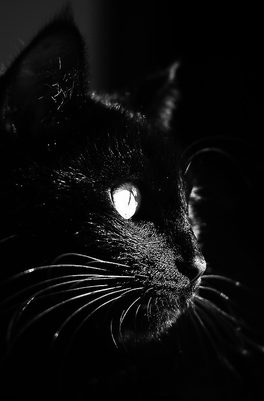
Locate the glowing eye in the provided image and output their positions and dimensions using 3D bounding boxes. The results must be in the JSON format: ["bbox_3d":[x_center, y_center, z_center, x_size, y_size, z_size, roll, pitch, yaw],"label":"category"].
[{"bbox_3d":[-0.003,0.000,0.552,0.015,0.015,0.008,6,0,-43],"label":"glowing eye"}]

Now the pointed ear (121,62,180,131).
[{"bbox_3d":[0.009,-0.050,0.615,0.022,0.044,0.036,19,-6,21],"label":"pointed ear"}]

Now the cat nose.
[{"bbox_3d":[0.026,0.030,0.548,0.010,0.012,0.014,6,0,32],"label":"cat nose"}]

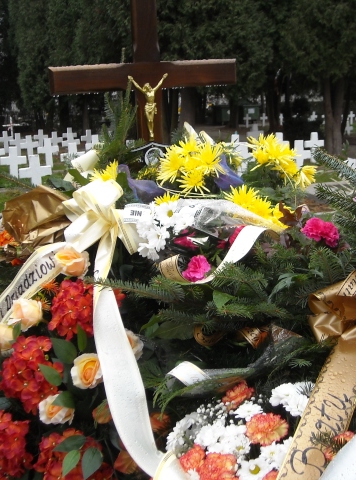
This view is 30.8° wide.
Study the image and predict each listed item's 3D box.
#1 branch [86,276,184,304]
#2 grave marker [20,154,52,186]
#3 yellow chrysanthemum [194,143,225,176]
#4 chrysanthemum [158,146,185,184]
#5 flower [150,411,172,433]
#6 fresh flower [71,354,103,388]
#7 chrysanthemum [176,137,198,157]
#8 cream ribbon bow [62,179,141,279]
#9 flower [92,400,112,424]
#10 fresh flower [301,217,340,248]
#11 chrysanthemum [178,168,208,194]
[{"bbox_3d":[-0.090,0.107,1.370,0.220,0.050,0.060,-5,12,-14],"label":"branch"},{"bbox_3d":[-2.487,-1.038,11.374,0.585,0.870,0.150,-6,12,-25],"label":"grave marker"},{"bbox_3d":[0.097,-0.249,2.000,0.092,0.100,0.070,-3,11,-9],"label":"yellow chrysanthemum"},{"bbox_3d":[-0.023,-0.227,1.970,0.087,0.115,0.075,3,12,21],"label":"chrysanthemum"},{"bbox_3d":[-0.035,0.342,1.220,0.050,0.048,0.042,-3,-24,-7],"label":"flower"},{"bbox_3d":[-0.171,0.246,1.220,0.072,0.070,0.058,-2,-14,-6],"label":"fresh flower"},{"bbox_3d":[0.029,-0.267,1.850,0.085,0.075,0.060,-2,11,0],"label":"chrysanthemum"},{"bbox_3d":[-0.171,-0.026,1.450,0.167,0.210,0.100,-1,11,6],"label":"cream ribbon bow"},{"bbox_3d":[-0.141,0.325,1.220,0.045,0.048,0.042,-1,-24,-1],"label":"flower"},{"bbox_3d":[0.370,-0.019,1.680,0.100,0.080,0.075,-2,11,-6],"label":"fresh flower"},{"bbox_3d":[0.040,-0.152,1.680,0.080,0.070,0.055,-2,-8,-3],"label":"chrysanthemum"}]

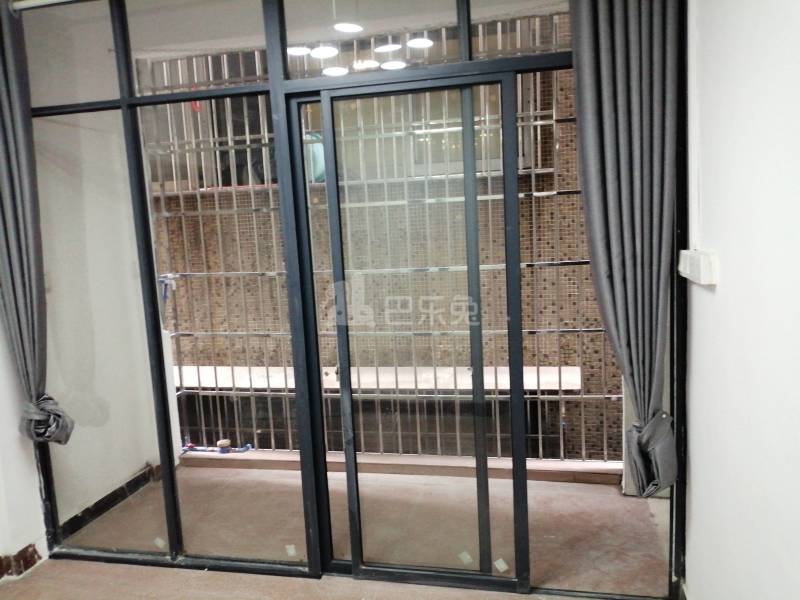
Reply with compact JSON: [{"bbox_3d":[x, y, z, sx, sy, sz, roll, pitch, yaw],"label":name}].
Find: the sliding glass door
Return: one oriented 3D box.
[{"bbox_3d":[0.082,0.192,2.503,0.850,2.088,0.080,-1,8,12],"label":"sliding glass door"}]

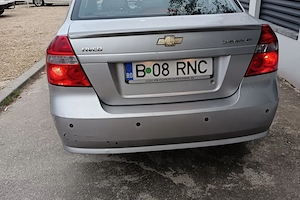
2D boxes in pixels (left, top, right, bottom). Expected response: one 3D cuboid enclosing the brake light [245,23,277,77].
[{"bbox_3d":[0.751,-0.327,1.828,0.330,0.350,0.270,-4,24,-3],"label":"brake light"}]

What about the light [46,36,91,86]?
[{"bbox_3d":[-0.535,-0.242,1.764,0.330,0.350,0.270,-4,24,-3],"label":"light"}]

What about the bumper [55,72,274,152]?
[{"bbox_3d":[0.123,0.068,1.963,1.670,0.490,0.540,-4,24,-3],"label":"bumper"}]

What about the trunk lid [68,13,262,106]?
[{"bbox_3d":[0.102,-0.307,1.885,1.250,0.480,0.550,-4,24,-3],"label":"trunk lid"}]

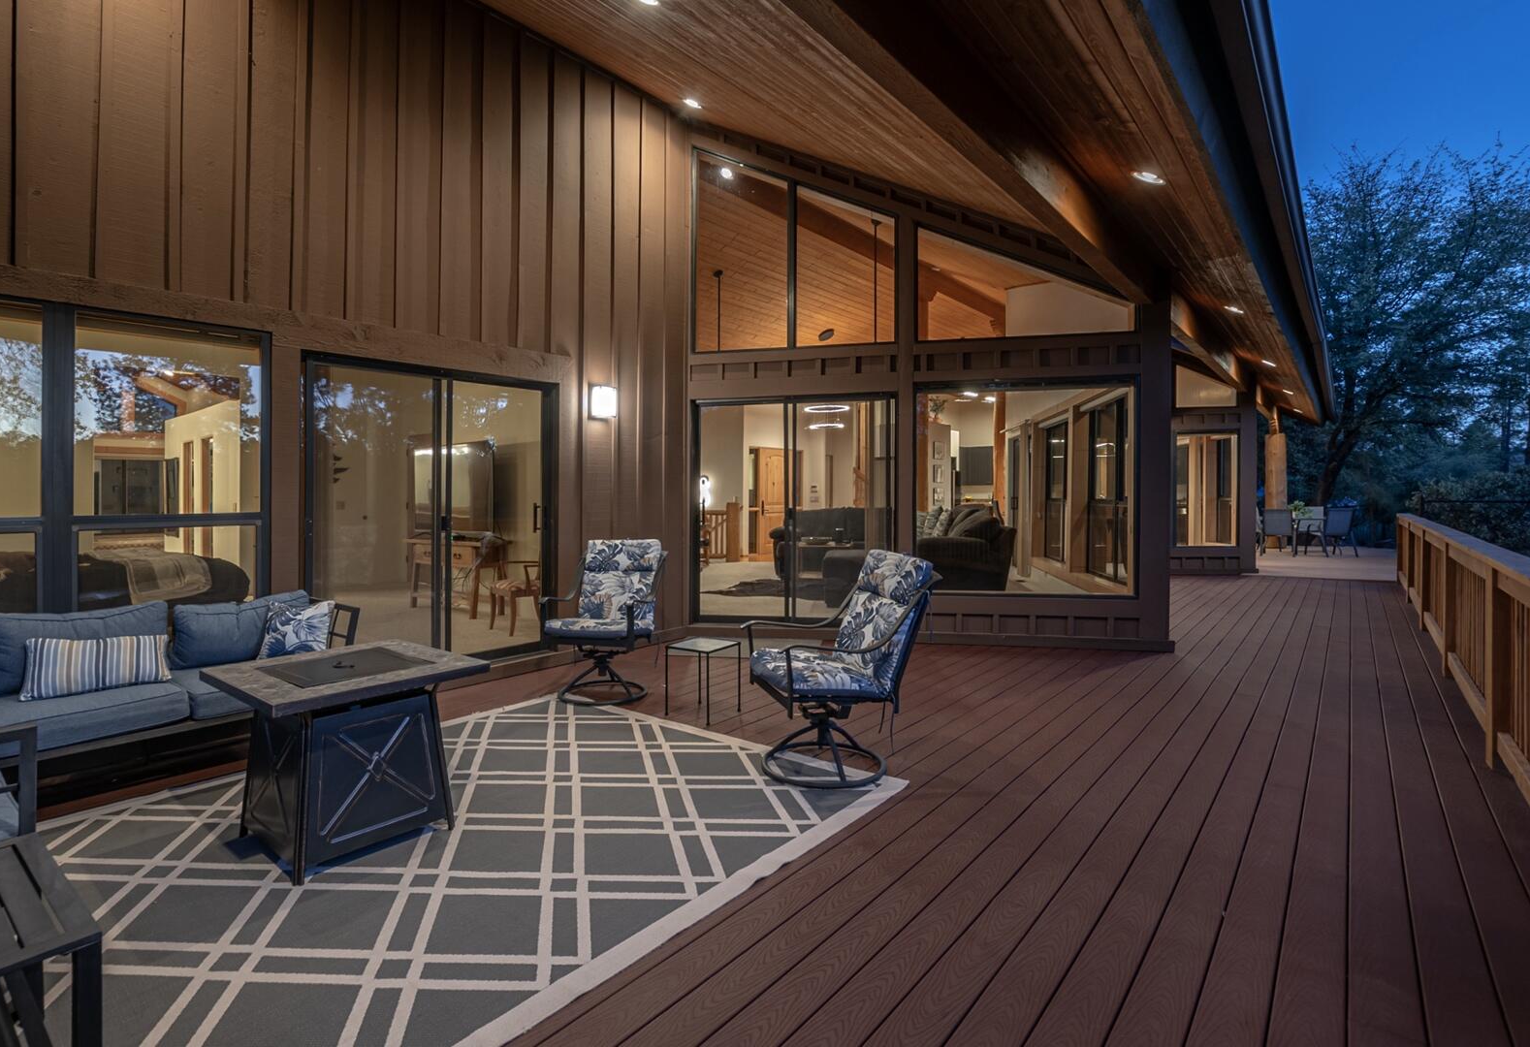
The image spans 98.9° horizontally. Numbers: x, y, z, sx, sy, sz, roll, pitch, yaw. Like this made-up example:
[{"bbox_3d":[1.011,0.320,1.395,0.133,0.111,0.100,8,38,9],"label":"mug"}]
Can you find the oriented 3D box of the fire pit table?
[{"bbox_3d":[-1.590,0.860,2.490,0.730,0.635,0.720,1,2,38],"label":"fire pit table"}]

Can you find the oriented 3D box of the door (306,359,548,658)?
[{"bbox_3d":[-2.235,-0.070,4.560,0.100,2.030,1.690,1,2,41],"label":"door"}]

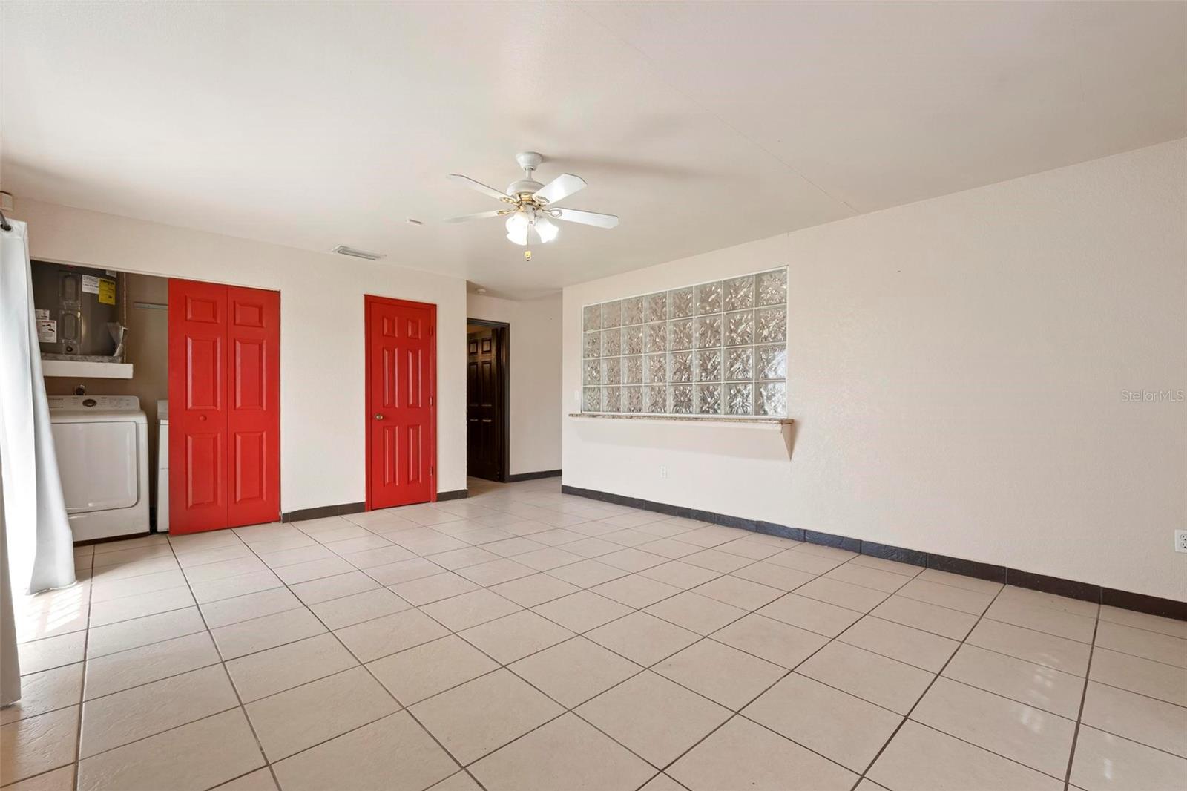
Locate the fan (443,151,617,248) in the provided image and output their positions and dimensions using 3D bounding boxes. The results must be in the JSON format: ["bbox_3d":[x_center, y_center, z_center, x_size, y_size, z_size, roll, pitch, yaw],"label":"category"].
[{"bbox_3d":[-0.368,-1.071,2.757,1.050,0.500,1.050,0,-1,36],"label":"fan"}]

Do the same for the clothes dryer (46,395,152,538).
[{"bbox_3d":[-4.037,0.562,3.966,0.700,1.110,0.720,1,-1,-43],"label":"clothes dryer"}]

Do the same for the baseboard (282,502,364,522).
[{"bbox_3d":[-2.489,1.086,4.594,0.690,0.090,0.015,1,-1,-43],"label":"baseboard"}]

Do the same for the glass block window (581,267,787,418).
[{"bbox_3d":[0.742,-0.414,4.812,0.100,1.210,2.390,1,-1,-44],"label":"glass block window"}]

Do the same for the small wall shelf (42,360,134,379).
[{"bbox_3d":[-4.260,-0.208,4.045,0.720,0.117,0.600,1,-1,-43],"label":"small wall shelf"}]

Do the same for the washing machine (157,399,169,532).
[{"bbox_3d":[-3.473,0.590,4.457,0.685,1.070,0.660,1,-1,-43],"label":"washing machine"}]

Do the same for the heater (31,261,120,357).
[{"bbox_3d":[-4.273,-0.713,4.037,0.560,0.760,0.560,1,-1,-43],"label":"heater"}]

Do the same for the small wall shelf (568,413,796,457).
[{"bbox_3d":[0.636,0.344,4.687,0.220,0.320,2.450,1,-1,-44],"label":"small wall shelf"}]

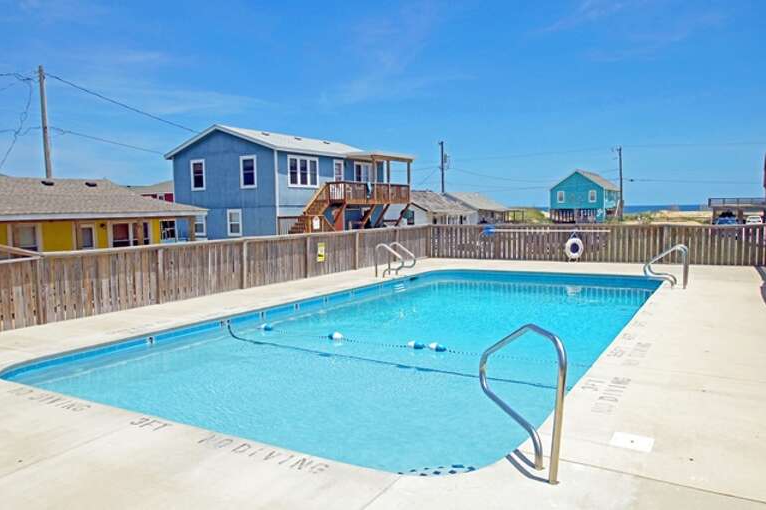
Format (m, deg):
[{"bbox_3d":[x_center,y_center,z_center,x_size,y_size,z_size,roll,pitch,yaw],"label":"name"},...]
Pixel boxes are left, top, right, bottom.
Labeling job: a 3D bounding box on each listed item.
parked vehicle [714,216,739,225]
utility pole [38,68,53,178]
[{"bbox_3d":[33.788,-3.034,56.719,1.820,1.480,4.500,2,5,29],"label":"parked vehicle"},{"bbox_3d":[-17.884,-5.015,30.676,0.330,10.002,0.320,2,5,29],"label":"utility pole"}]

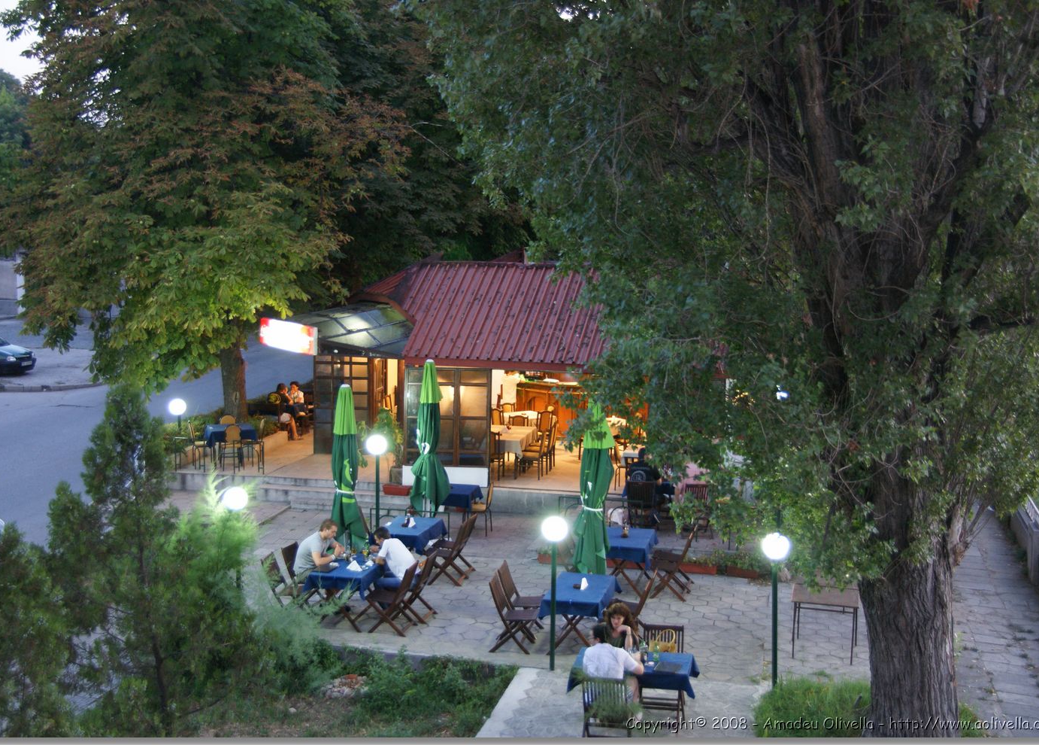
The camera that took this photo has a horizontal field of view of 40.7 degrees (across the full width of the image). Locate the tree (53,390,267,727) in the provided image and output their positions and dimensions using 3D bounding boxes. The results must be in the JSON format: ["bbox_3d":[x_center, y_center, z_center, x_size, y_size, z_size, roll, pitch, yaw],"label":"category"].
[{"bbox_3d":[-3.680,2.050,14.250,2.250,3.850,2.200,1,9,0],"label":"tree"}]

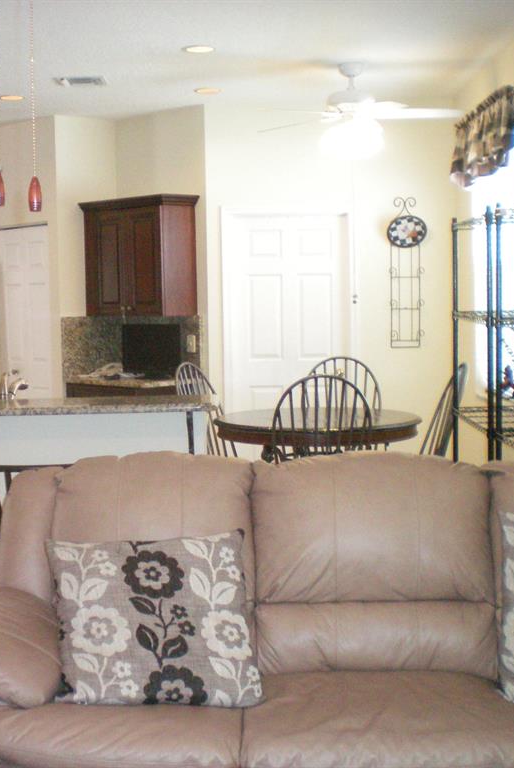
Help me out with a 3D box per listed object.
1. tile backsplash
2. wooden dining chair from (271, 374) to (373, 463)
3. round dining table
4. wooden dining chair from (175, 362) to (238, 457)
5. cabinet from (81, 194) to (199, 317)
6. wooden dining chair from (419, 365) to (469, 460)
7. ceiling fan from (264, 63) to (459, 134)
[{"bbox_3d":[-0.912,-0.268,8.121,0.930,0.438,0.540,4,7,44],"label":"tile backsplash"},{"bbox_3d":[0.361,0.473,6.166,0.500,1.075,0.560,-1,5,0],"label":"wooden dining chair"},{"bbox_3d":[0.359,0.586,6.718,1.220,0.755,1.220,-1,5,0],"label":"round dining table"},{"bbox_3d":[-0.175,0.419,6.909,0.560,1.075,0.490,1,5,25],"label":"wooden dining chair"},{"bbox_3d":[-0.863,-0.911,8.120,0.920,0.848,0.380,4,7,44],"label":"cabinet"},{"bbox_3d":[0.953,0.426,6.570,0.560,1.075,0.490,-1,5,0],"label":"wooden dining chair"},{"bbox_3d":[0.534,-1.612,6.425,1.300,0.460,1.280,-1,5,0],"label":"ceiling fan"}]

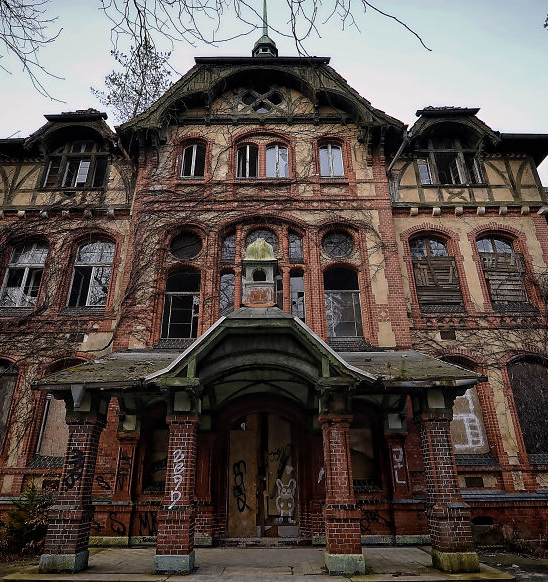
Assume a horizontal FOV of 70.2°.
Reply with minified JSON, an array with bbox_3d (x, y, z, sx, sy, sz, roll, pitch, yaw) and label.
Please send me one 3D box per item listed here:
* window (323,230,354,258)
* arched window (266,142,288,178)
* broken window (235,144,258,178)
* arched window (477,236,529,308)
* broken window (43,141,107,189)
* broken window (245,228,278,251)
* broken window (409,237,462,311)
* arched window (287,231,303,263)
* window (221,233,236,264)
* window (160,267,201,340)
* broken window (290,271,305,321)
[{"bbox_3d":[2.076,-1.500,12.558,1.020,1.020,0.220,0,-22,0],"label":"window"},{"bbox_3d":[0.110,-4.641,13.907,0.790,1.450,0.200,0,-22,0],"label":"arched window"},{"bbox_3d":[-0.950,-4.723,14.188,0.774,1.559,0.250,0,-23,0],"label":"broken window"},{"bbox_3d":[7.698,-0.748,13.122,1.239,2.499,0.250,0,-23,0],"label":"arched window"},{"bbox_3d":[-7.267,-4.667,14.359,2.100,2.120,0.250,0,-22,0],"label":"broken window"},{"bbox_3d":[-0.374,-1.589,12.980,1.094,1.141,0.250,0,-23,0],"label":"broken window"},{"bbox_3d":[5.278,-0.662,12.986,1.340,2.440,0.220,0,-22,0],"label":"broken window"},{"bbox_3d":[0.725,-1.469,12.930,0.462,1.283,0.250,0,-23,0],"label":"arched window"},{"bbox_3d":[-1.444,-1.380,12.557,0.460,1.200,0.200,0,-22,0],"label":"window"},{"bbox_3d":[-2.845,0.355,12.106,1.126,2.342,0.250,0,-23,0],"label":"window"},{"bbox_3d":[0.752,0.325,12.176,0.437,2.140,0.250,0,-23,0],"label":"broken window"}]

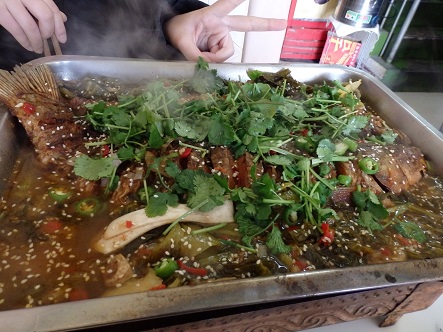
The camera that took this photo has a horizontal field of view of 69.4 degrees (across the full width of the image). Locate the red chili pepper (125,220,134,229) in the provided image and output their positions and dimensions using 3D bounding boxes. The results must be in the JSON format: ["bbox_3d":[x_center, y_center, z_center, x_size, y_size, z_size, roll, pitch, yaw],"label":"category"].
[{"bbox_3d":[-0.065,0.041,0.225,0.006,0.002,0.006,-2,42,-12],"label":"red chili pepper"}]

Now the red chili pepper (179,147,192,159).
[{"bbox_3d":[-0.031,-0.012,0.280,0.011,0.005,0.009,-2,42,-12],"label":"red chili pepper"}]

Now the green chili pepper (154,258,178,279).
[{"bbox_3d":[-0.036,0.068,0.211,0.014,0.007,0.014,-18,18,3],"label":"green chili pepper"}]

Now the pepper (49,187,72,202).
[{"bbox_3d":[-0.128,0.023,0.254,0.017,0.005,0.017,-2,42,-12],"label":"pepper"}]

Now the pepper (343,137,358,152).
[{"bbox_3d":[0.129,-0.021,0.320,0.013,0.007,0.013,23,22,-30],"label":"pepper"}]

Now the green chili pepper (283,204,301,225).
[{"bbox_3d":[0.057,0.039,0.258,0.015,0.006,0.015,-4,73,-10],"label":"green chili pepper"}]

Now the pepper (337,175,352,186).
[{"bbox_3d":[0.109,0.013,0.282,0.012,0.006,0.012,-2,42,-12],"label":"pepper"}]

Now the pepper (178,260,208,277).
[{"bbox_3d":[-0.019,0.069,0.214,0.020,0.004,0.006,11,40,3],"label":"pepper"}]

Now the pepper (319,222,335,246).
[{"bbox_3d":[0.082,0.054,0.250,0.009,0.007,0.016,14,41,6],"label":"pepper"}]

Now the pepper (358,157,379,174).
[{"bbox_3d":[0.136,0.000,0.296,0.016,0.006,0.016,-2,69,6],"label":"pepper"}]

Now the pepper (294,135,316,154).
[{"bbox_3d":[0.081,-0.021,0.310,0.018,0.010,0.012,26,43,19],"label":"pepper"}]

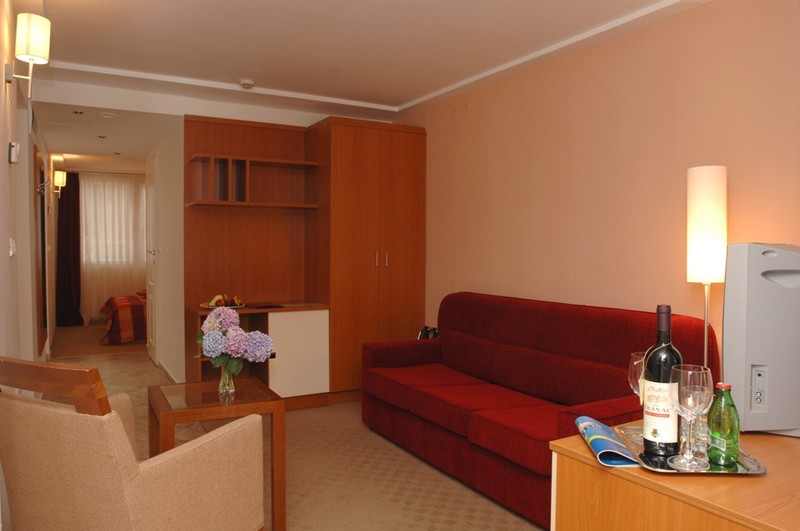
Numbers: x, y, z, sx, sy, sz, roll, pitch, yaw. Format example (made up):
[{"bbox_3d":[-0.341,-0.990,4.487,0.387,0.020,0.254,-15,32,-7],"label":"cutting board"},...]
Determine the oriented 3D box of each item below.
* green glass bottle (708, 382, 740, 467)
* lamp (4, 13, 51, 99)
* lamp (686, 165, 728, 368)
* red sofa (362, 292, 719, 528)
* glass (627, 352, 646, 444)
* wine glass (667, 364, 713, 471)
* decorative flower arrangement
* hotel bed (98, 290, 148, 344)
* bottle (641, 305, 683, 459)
[{"bbox_3d":[0.676,0.328,1.157,0.057,0.163,0.057,-1,3,-10],"label":"green glass bottle"},{"bbox_3d":[-1.477,-0.829,2.200,0.168,0.330,0.116,-2,3,-32],"label":"lamp"},{"bbox_3d":[1.242,0.350,2.258,0.240,1.510,0.240,-2,3,-32],"label":"lamp"},{"bbox_3d":[0.577,0.645,3.063,0.810,0.850,1.860,-2,3,-32],"label":"red sofa"},{"bbox_3d":[0.566,0.304,1.272,0.080,0.199,0.080,-1,3,-10],"label":"glass"},{"bbox_3d":[0.598,0.311,1.144,0.080,0.199,0.080,-1,3,-10],"label":"wine glass"},{"bbox_3d":[-0.733,0.365,2.457,0.320,0.380,0.280,-1,3,-17],"label":"decorative flower arrangement"},{"bbox_3d":[-2.934,0.559,7.577,2.000,0.620,1.400,-2,3,-32],"label":"hotel bed"},{"bbox_3d":[0.576,0.247,1.213,0.074,0.320,0.074,2,4,38],"label":"bottle"}]

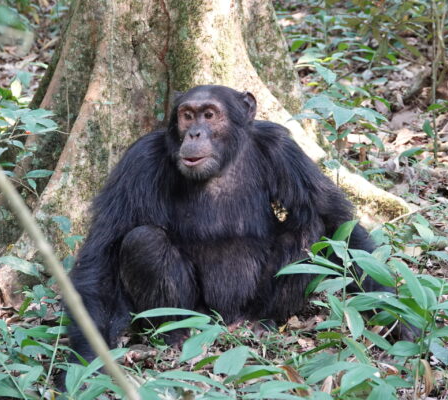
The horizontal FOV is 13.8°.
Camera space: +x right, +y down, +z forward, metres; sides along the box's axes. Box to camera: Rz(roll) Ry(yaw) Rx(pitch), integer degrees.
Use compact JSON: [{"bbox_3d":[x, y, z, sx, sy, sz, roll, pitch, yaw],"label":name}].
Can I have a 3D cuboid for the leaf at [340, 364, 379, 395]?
[{"bbox_3d":[0.335,0.441,4.550,0.119,0.030,0.055,-28,53,-30],"label":"leaf"}]

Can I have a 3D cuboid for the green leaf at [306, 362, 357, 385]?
[{"bbox_3d":[0.262,0.422,4.500,0.140,0.025,0.045,-18,36,-23],"label":"green leaf"}]

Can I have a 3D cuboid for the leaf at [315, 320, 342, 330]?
[{"bbox_3d":[0.277,0.334,4.900,0.074,0.015,0.032,-10,45,-16],"label":"leaf"}]

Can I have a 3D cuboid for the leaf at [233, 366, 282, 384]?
[{"bbox_3d":[0.086,0.440,4.600,0.116,0.025,0.050,-10,41,-15],"label":"leaf"}]

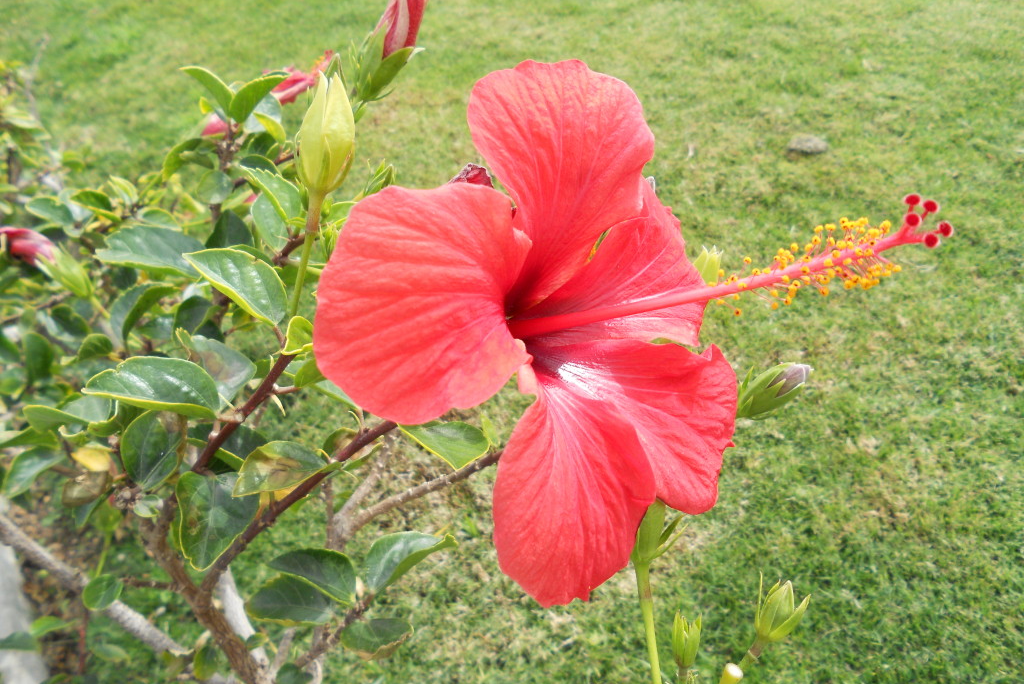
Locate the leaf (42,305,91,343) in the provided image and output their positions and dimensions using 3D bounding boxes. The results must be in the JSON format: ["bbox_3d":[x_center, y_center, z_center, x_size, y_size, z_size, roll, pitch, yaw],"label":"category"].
[{"bbox_3d":[-0.294,-0.012,0.527,0.035,0.012,0.024,30,53,-8],"label":"leaf"}]

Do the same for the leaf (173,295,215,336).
[{"bbox_3d":[-0.184,-0.013,0.460,0.024,0.029,0.012,14,0,-1],"label":"leaf"}]

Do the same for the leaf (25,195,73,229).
[{"bbox_3d":[-0.332,-0.092,0.575,0.035,0.012,0.024,25,42,-17],"label":"leaf"}]

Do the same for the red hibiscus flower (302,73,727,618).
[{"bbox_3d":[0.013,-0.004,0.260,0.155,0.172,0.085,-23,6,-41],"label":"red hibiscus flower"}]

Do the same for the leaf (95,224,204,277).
[{"bbox_3d":[-0.187,-0.042,0.415,0.055,0.014,0.037,5,40,-10],"label":"leaf"}]

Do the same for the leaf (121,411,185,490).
[{"bbox_3d":[-0.175,0.052,0.388,0.030,0.041,0.012,14,7,-1],"label":"leaf"}]

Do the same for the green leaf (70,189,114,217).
[{"bbox_3d":[-0.262,-0.087,0.500,0.030,0.009,0.017,18,41,8],"label":"green leaf"}]

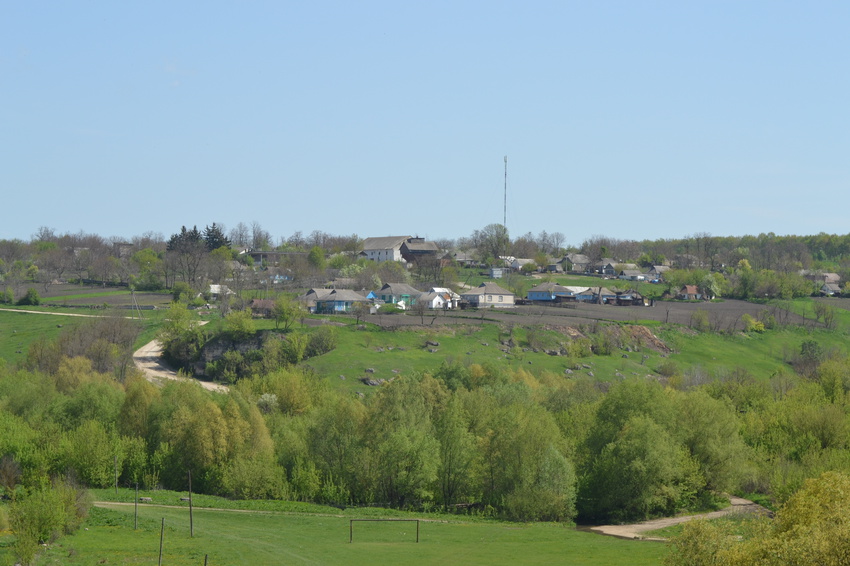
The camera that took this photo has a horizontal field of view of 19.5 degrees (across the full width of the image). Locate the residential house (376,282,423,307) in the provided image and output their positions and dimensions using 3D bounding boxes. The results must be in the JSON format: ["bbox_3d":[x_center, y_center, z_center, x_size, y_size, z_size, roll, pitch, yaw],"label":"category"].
[{"bbox_3d":[-6.662,3.024,635.000,9.500,5.800,8.200,0,0,-34],"label":"residential house"}]

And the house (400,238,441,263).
[{"bbox_3d":[-1.940,-10.740,845.000,11.200,8.400,7.600,0,0,-27],"label":"house"}]

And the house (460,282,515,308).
[{"bbox_3d":[15.760,3.050,620.000,10.700,6.200,9.000,0,0,-28],"label":"house"}]

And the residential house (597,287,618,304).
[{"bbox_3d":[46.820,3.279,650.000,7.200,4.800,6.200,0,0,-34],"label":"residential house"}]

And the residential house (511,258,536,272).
[{"bbox_3d":[32.759,-5.791,820.000,7.500,4.200,5.400,0,0,-29],"label":"residential house"}]

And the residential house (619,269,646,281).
[{"bbox_3d":[63.219,-2.437,755.000,7.600,3.800,5.400,0,0,-25],"label":"residential house"}]

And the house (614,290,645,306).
[{"bbox_3d":[52.940,4.080,640.000,6.700,4.200,6.000,0,0,-25],"label":"house"}]

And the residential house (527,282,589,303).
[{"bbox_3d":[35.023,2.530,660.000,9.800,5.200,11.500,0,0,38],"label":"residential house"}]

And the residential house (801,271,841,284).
[{"bbox_3d":[120.801,-1.371,755.000,9.000,4.800,8.500,0,0,-30],"label":"residential house"}]

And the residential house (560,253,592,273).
[{"bbox_3d":[49.000,-6.410,815.000,8.200,6.100,8.000,0,0,-38],"label":"residential house"}]

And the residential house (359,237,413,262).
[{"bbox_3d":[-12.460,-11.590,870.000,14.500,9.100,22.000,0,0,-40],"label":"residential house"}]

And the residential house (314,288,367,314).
[{"bbox_3d":[-19.900,4.690,605.000,10.500,5.900,8.800,0,0,-28],"label":"residential house"}]

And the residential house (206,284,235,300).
[{"bbox_3d":[-57.480,2.880,700.000,7.300,4.700,6.300,0,0,-12],"label":"residential house"}]

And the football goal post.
[{"bbox_3d":[-4.326,26.875,268.000,7.450,2.500,0.150,0,0,-3],"label":"football goal post"}]

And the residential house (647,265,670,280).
[{"bbox_3d":[75.480,-3.290,800.000,6.800,5.000,6.200,0,0,-32],"label":"residential house"}]

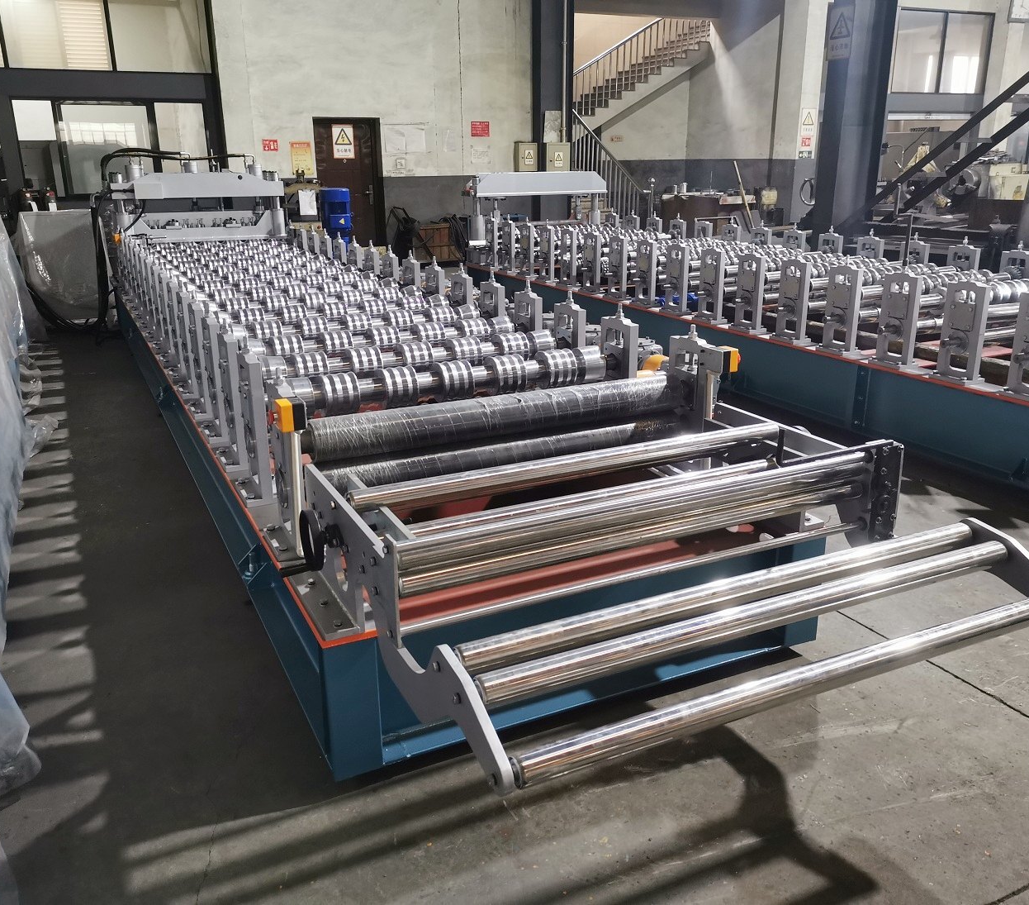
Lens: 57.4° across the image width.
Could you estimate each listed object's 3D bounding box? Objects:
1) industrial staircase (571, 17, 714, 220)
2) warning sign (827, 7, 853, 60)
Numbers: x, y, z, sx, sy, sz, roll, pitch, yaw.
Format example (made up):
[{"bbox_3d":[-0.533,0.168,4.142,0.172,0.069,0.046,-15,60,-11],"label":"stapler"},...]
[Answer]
[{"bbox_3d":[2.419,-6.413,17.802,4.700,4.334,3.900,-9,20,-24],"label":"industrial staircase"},{"bbox_3d":[3.028,-3.894,8.751,0.010,0.450,0.312,-9,20,-24],"label":"warning sign"}]

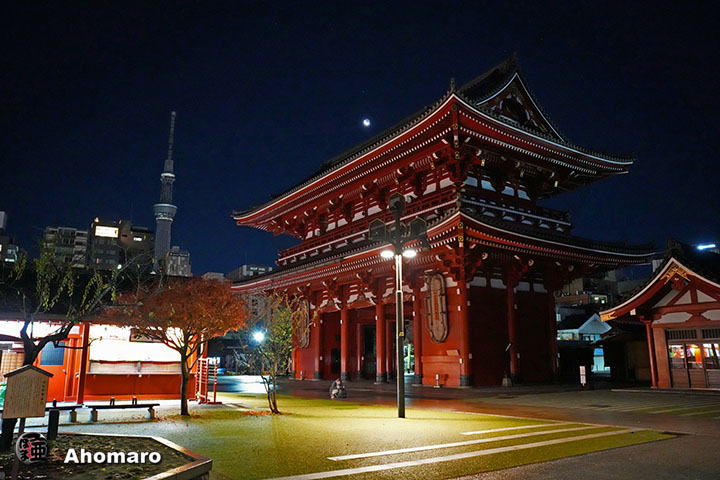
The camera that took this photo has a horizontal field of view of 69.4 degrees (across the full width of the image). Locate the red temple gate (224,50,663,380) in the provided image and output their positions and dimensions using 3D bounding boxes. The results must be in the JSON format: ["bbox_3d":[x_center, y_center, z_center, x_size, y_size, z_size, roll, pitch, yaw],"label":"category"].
[{"bbox_3d":[3.623,0.118,43.288,18.637,22.300,31.135,8,-16,-34],"label":"red temple gate"}]

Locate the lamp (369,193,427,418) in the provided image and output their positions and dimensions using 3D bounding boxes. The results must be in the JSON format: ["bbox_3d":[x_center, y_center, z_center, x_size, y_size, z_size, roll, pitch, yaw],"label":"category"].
[{"bbox_3d":[1.147,1.825,15.541,1.750,6.650,1.650,0,-13,0],"label":"lamp"}]

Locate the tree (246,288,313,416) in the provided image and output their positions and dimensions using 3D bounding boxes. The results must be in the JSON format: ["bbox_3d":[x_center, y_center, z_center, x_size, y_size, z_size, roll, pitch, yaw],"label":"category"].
[{"bbox_3d":[-2.586,3.552,16.702,2.200,3.850,2.100,0,-13,0],"label":"tree"}]

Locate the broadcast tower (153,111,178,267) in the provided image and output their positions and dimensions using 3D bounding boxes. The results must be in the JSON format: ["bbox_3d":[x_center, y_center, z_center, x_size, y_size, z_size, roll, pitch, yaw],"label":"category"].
[{"bbox_3d":[-493.420,-22.072,1304.620,66.000,634.000,66.000,5,-14,-21],"label":"broadcast tower"}]

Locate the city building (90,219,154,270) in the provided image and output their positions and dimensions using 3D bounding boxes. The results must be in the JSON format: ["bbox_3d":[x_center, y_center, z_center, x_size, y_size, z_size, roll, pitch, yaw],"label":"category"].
[{"bbox_3d":[-74.842,16.201,155.115,16.000,41.806,15.000,8,-16,-34],"label":"city building"}]

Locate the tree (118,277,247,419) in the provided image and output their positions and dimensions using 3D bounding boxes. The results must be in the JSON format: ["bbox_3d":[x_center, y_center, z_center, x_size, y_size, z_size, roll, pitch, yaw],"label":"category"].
[{"bbox_3d":[-5.595,3.333,16.483,4.000,4.200,3.900,0,-13,0],"label":"tree"}]

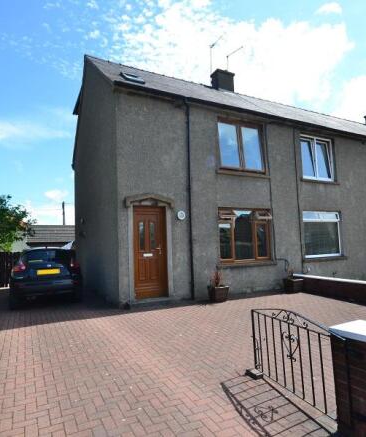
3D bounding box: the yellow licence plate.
[{"bbox_3d":[-3.465,1.384,7.056,0.520,0.110,0.015,0,-3,-28],"label":"yellow licence plate"}]

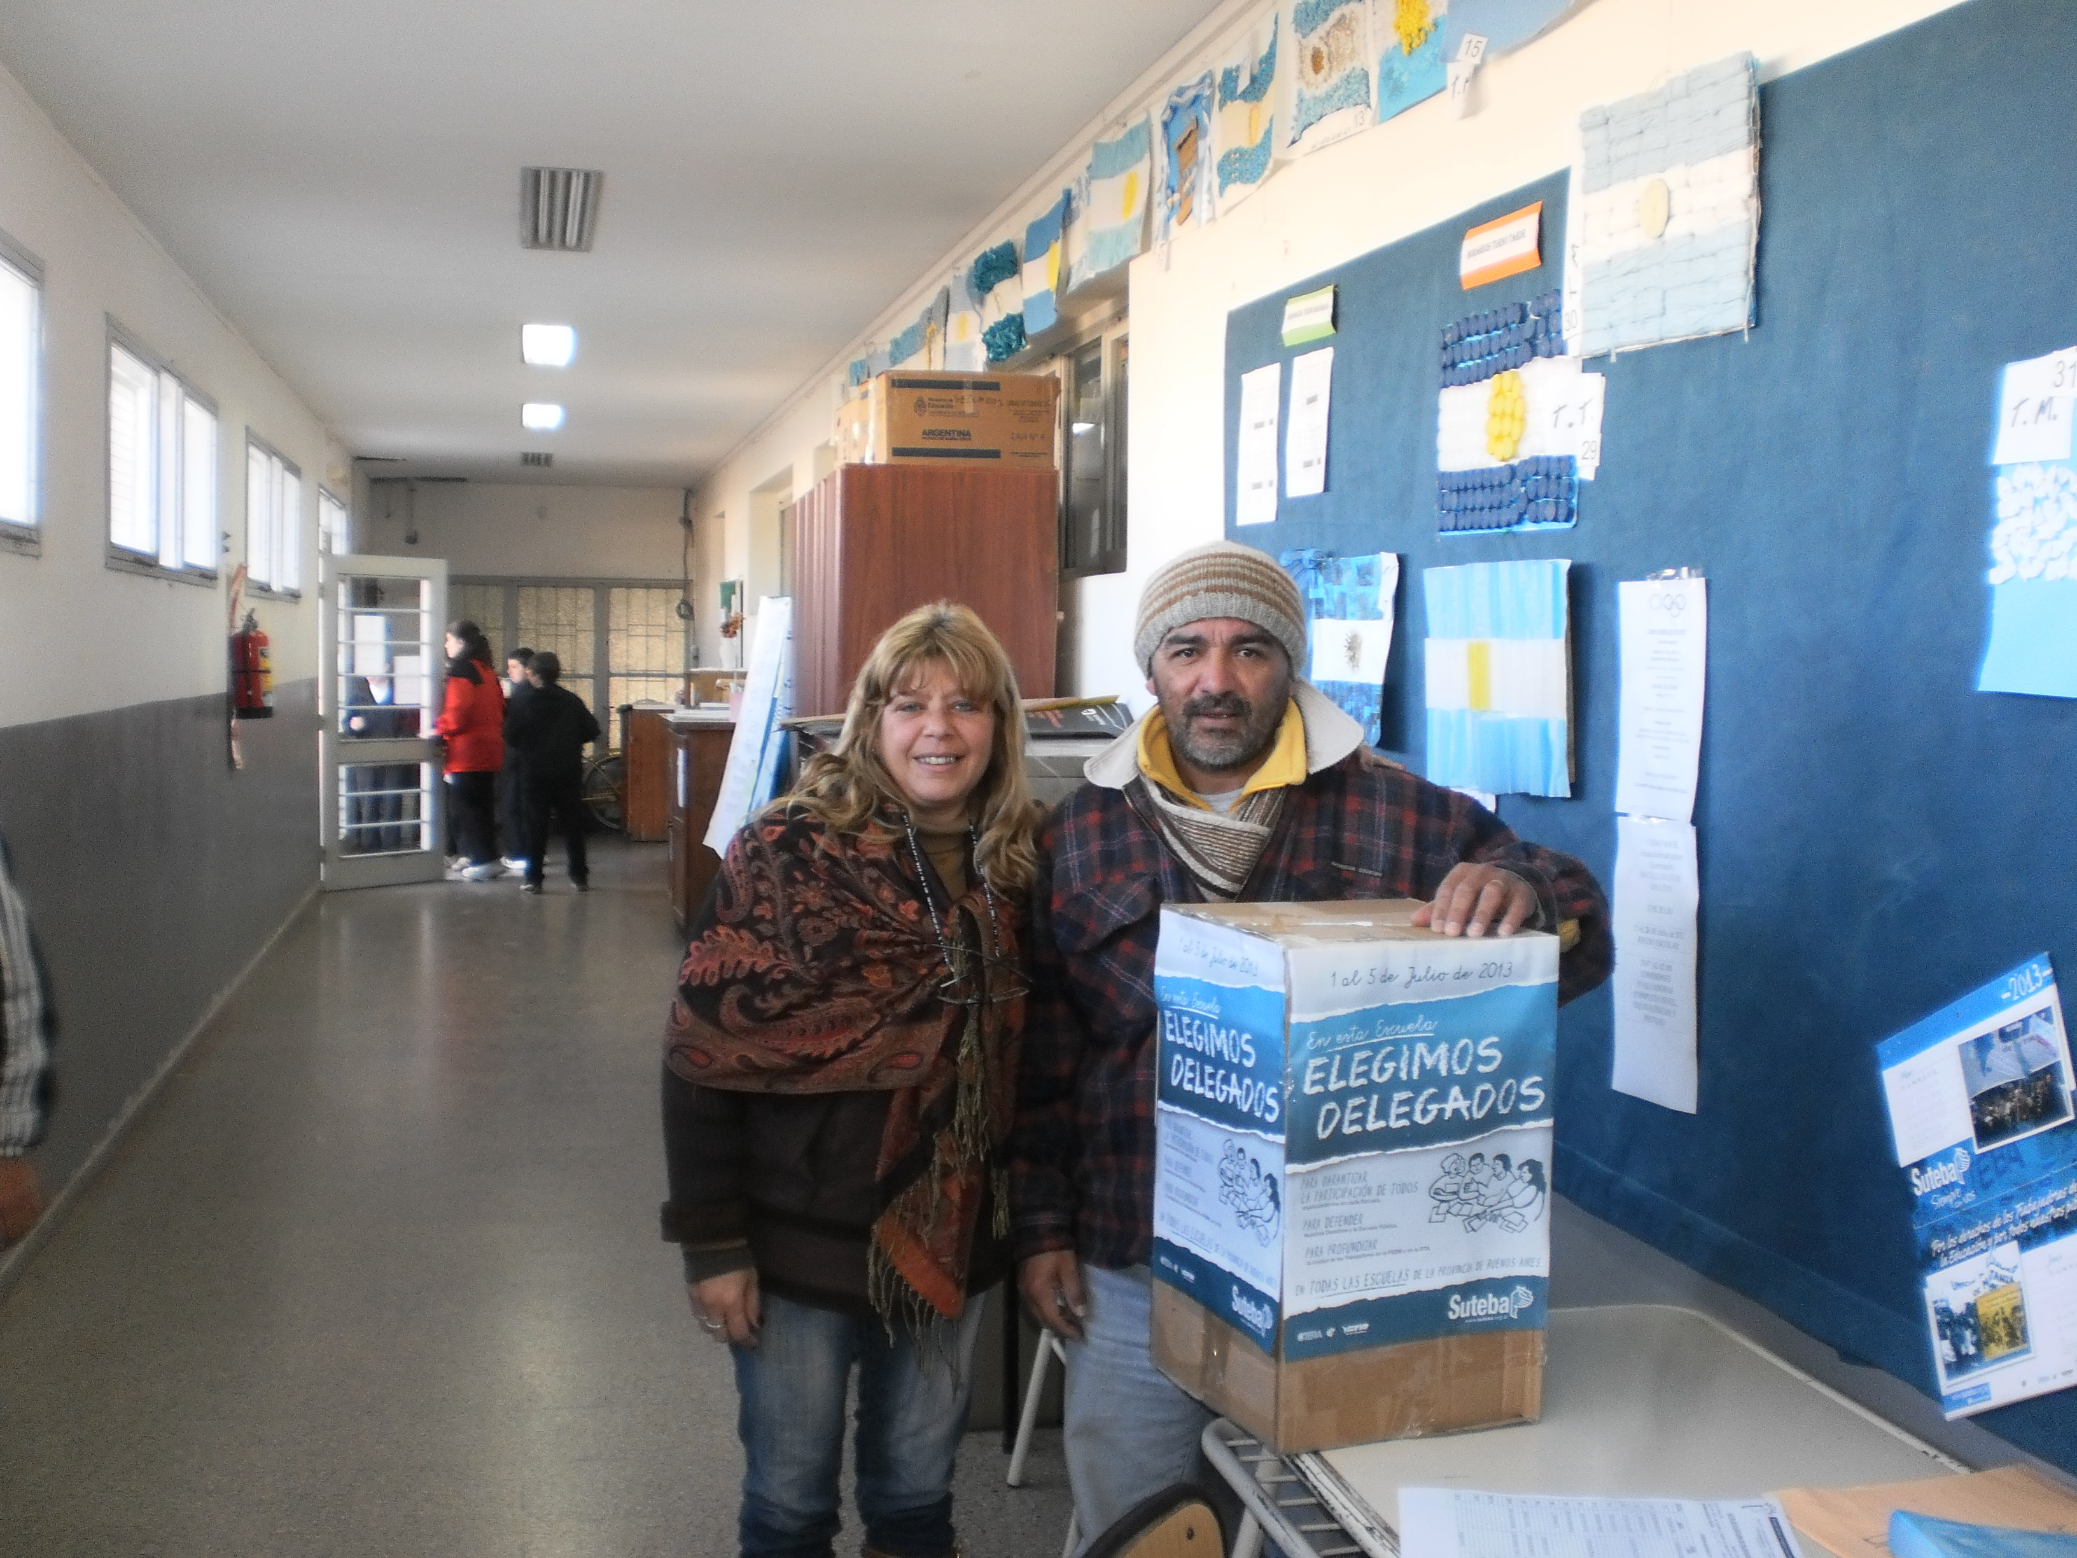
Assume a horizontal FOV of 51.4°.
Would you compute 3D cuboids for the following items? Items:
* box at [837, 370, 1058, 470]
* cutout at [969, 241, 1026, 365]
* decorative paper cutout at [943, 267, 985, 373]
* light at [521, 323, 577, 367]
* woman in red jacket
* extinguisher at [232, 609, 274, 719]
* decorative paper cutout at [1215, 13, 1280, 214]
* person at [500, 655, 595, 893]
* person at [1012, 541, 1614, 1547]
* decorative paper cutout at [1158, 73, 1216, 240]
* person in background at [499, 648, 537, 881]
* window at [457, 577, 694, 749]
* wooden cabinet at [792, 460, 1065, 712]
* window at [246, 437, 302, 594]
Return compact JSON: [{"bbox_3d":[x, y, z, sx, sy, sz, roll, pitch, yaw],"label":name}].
[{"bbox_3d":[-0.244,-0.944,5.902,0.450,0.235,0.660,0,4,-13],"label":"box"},{"bbox_3d":[-0.118,-1.419,6.437,0.050,0.333,0.529,0,4,-13],"label":"cutout"},{"bbox_3d":[-0.242,-1.474,6.995,0.050,0.353,0.510,0,4,-13],"label":"decorative paper cutout"},{"bbox_3d":[-2.218,-1.960,9.784,0.245,0.090,1.264,0,4,-13],"label":"light"},{"bbox_3d":[-3.576,-0.193,13.619,0.450,1.604,0.480,1,3,-1],"label":"woman in red jacket"},{"bbox_3d":[-3.383,-0.493,9.314,0.170,0.480,0.170,0,4,-13],"label":"extinguisher"},{"bbox_3d":[0.412,-1.312,4.256,0.040,0.323,0.372,0,4,-13],"label":"decorative paper cutout"},{"bbox_3d":[-2.917,-0.048,12.878,0.360,1.420,0.520,3,4,38],"label":"person"},{"bbox_3d":[0.285,0.555,2.415,0.630,1.637,0.500,1,4,7],"label":"person"},{"bbox_3d":[0.323,-1.357,4.699,0.030,0.295,0.400,0,4,-13],"label":"decorative paper cutout"},{"bbox_3d":[-3.368,-0.133,14.077,0.340,1.456,0.440,-1,4,-25],"label":"person in background"},{"bbox_3d":[-4.095,-0.994,18.736,2.186,1.525,0.100,0,4,-13],"label":"window"},{"bbox_3d":[-0.373,0.141,6.252,0.565,1.967,1.300,0,4,-13],"label":"wooden cabinet"},{"bbox_3d":[-3.827,-1.264,10.767,0.090,0.745,2.372,0,4,-13],"label":"window"}]

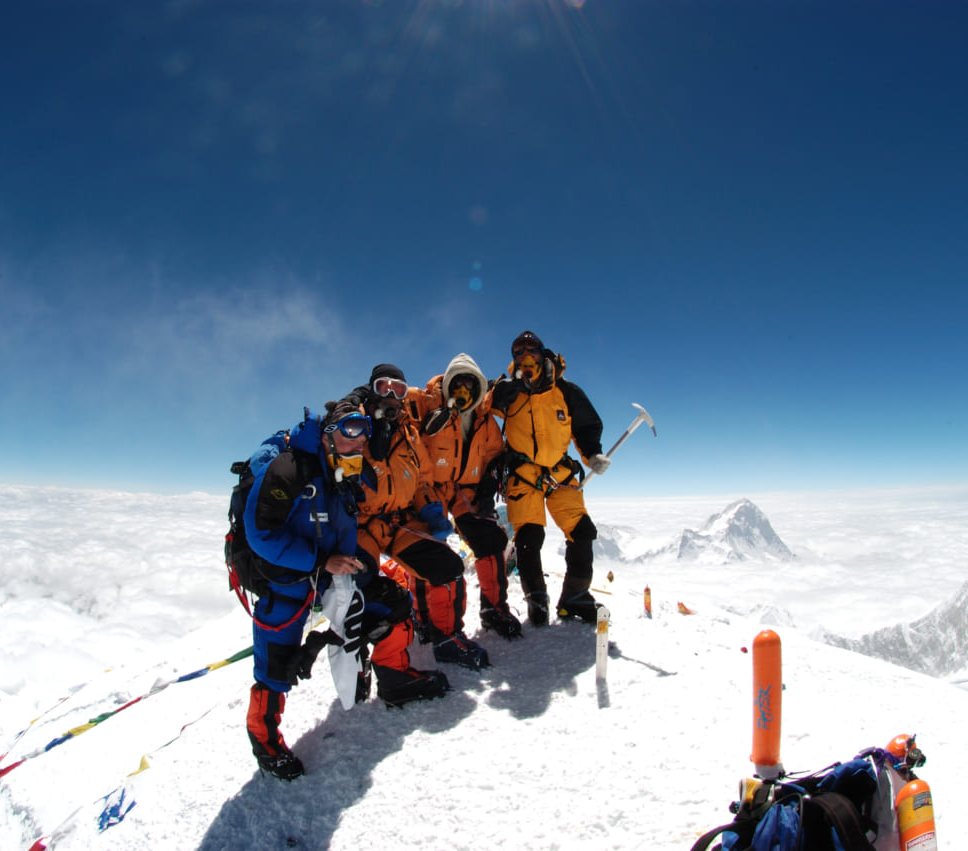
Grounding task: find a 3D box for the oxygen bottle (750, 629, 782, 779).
[{"bbox_3d":[1.060,1.044,2.000,0.106,0.550,0.106,0,-6,17],"label":"oxygen bottle"}]

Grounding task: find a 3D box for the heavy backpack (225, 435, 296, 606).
[{"bbox_3d":[-0.994,0.438,2.480,0.280,0.700,0.340,14,2,39],"label":"heavy backpack"}]

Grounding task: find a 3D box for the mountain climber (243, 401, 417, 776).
[{"bbox_3d":[-0.680,0.700,2.360,0.760,1.620,0.660,-4,-7,38],"label":"mountain climber"}]

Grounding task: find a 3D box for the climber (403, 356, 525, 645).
[{"bbox_3d":[-0.101,0.387,3.080,0.620,1.660,0.580,1,-6,-12],"label":"climber"}]

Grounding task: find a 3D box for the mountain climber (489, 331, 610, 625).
[{"bbox_3d":[0.390,0.308,3.220,0.720,1.770,0.500,-1,-6,7],"label":"mountain climber"}]

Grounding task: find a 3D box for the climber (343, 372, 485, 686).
[{"bbox_3d":[-0.363,0.485,2.780,0.660,1.640,0.660,2,-6,-23],"label":"climber"}]

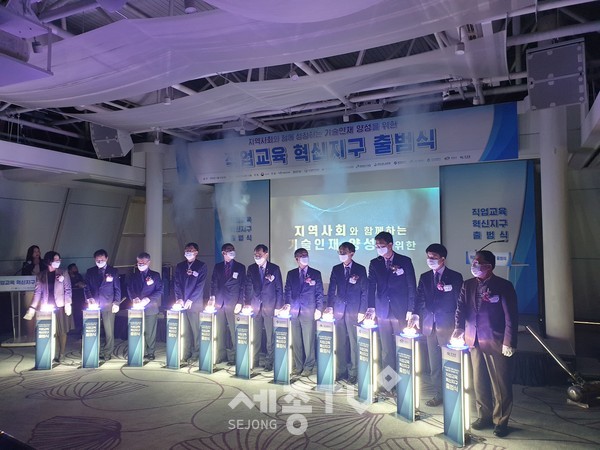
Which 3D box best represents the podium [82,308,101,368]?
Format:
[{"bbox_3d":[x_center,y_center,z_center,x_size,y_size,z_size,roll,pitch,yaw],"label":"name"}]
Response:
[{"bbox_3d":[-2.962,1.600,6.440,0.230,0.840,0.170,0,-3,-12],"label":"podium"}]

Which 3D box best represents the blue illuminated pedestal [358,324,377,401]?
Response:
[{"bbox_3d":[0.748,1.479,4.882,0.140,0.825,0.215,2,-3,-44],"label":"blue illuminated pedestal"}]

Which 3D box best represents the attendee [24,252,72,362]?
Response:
[{"bbox_3d":[-3.741,1.210,6.740,0.640,1.630,0.450,0,-2,-9],"label":"attendee"}]

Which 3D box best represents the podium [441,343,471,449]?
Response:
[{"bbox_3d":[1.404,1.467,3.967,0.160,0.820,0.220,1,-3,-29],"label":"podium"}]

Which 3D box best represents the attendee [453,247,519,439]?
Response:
[{"bbox_3d":[1.698,1.058,4.144,0.440,1.650,0.560,2,-3,-44],"label":"attendee"}]

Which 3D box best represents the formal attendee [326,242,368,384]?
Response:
[{"bbox_3d":[0.577,1.067,5.532,0.500,1.702,0.380,-1,-2,23],"label":"formal attendee"}]

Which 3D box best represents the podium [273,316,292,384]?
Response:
[{"bbox_3d":[-0.185,1.542,5.633,0.230,0.840,0.200,-2,-3,27],"label":"podium"}]

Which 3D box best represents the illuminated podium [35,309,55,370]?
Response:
[{"bbox_3d":[-3.567,1.617,6.348,0.220,0.800,0.130,0,-3,0],"label":"illuminated podium"}]

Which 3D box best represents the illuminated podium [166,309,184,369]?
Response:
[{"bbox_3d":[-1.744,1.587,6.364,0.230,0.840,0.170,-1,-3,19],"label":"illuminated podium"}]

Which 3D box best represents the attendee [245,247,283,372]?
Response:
[{"bbox_3d":[-0.496,1.132,6.224,0.530,1.700,0.450,-1,-2,7],"label":"attendee"}]

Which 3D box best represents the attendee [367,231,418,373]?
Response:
[{"bbox_3d":[1.046,0.982,5.085,0.540,1.830,0.400,-2,-3,28],"label":"attendee"}]

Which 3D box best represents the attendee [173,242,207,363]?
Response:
[{"bbox_3d":[-1.676,1.153,6.874,0.500,1.755,0.380,-1,-3,5],"label":"attendee"}]

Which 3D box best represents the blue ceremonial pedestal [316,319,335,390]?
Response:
[{"bbox_3d":[0.336,1.497,5.282,0.215,0.825,0.140,-2,-3,33],"label":"blue ceremonial pedestal"}]

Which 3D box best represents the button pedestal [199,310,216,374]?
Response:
[{"bbox_3d":[-1.221,1.584,6.155,0.220,0.820,0.165,-2,-3,27],"label":"button pedestal"}]

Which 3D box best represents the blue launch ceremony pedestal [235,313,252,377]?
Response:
[{"bbox_3d":[-0.695,1.557,5.876,0.230,0.840,0.200,-2,-3,25],"label":"blue launch ceremony pedestal"}]

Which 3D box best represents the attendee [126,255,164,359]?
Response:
[{"bbox_3d":[-2.384,1.225,6.895,0.510,1.620,0.420,0,-3,-7],"label":"attendee"}]

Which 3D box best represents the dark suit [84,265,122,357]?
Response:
[{"bbox_3d":[-2.971,1.285,6.847,0.540,1.360,0.420,0,-2,-12],"label":"dark suit"}]

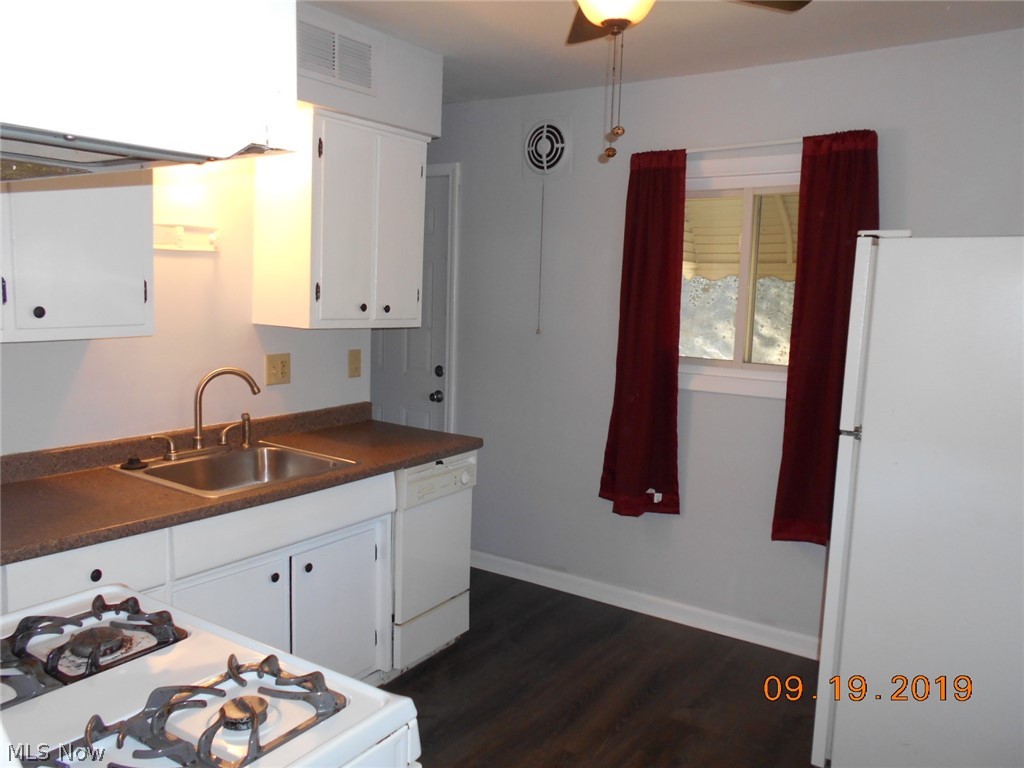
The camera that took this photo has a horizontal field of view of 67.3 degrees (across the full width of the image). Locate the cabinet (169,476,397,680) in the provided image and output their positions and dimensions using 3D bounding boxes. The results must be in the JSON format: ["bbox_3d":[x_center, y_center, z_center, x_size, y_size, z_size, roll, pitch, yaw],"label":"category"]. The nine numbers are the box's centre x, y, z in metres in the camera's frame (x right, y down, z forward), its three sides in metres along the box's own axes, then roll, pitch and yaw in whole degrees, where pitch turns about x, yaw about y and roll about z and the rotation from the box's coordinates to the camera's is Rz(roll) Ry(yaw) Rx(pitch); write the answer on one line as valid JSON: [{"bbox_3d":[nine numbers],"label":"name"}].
[{"bbox_3d":[-0.913,0.714,2.601,0.610,0.815,0.876,6,8,34],"label":"cabinet"}]

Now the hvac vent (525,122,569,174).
[{"bbox_3d":[0.171,-1.146,3.728,0.252,0.255,0.030,6,8,33],"label":"hvac vent"}]

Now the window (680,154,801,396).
[{"bbox_3d":[0.959,-0.444,3.166,0.760,0.995,0.090,6,8,34],"label":"window"}]

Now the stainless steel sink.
[{"bbox_3d":[-0.905,0.360,2.562,0.557,0.186,0.591,6,8,33],"label":"stainless steel sink"}]

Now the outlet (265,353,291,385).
[{"bbox_3d":[-0.920,-0.057,3.042,0.009,0.120,0.117,6,8,33],"label":"outlet"}]

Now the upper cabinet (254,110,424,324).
[{"bbox_3d":[-0.661,-0.616,3.044,0.334,0.764,0.618,6,8,33],"label":"upper cabinet"}]

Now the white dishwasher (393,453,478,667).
[{"bbox_3d":[-0.524,0.669,3.194,0.585,0.822,0.460,6,8,33],"label":"white dishwasher"}]

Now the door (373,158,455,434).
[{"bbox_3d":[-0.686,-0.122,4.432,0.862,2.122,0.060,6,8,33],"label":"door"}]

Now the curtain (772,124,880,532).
[{"bbox_3d":[1.215,-0.140,2.925,0.350,1.610,0.100,6,8,34],"label":"curtain"}]

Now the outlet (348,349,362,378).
[{"bbox_3d":[-0.685,-0.088,3.382,0.014,0.121,0.074,6,8,34],"label":"outlet"}]

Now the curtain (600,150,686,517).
[{"bbox_3d":[0.590,-0.205,3.357,0.390,1.600,0.100,6,8,34],"label":"curtain"}]

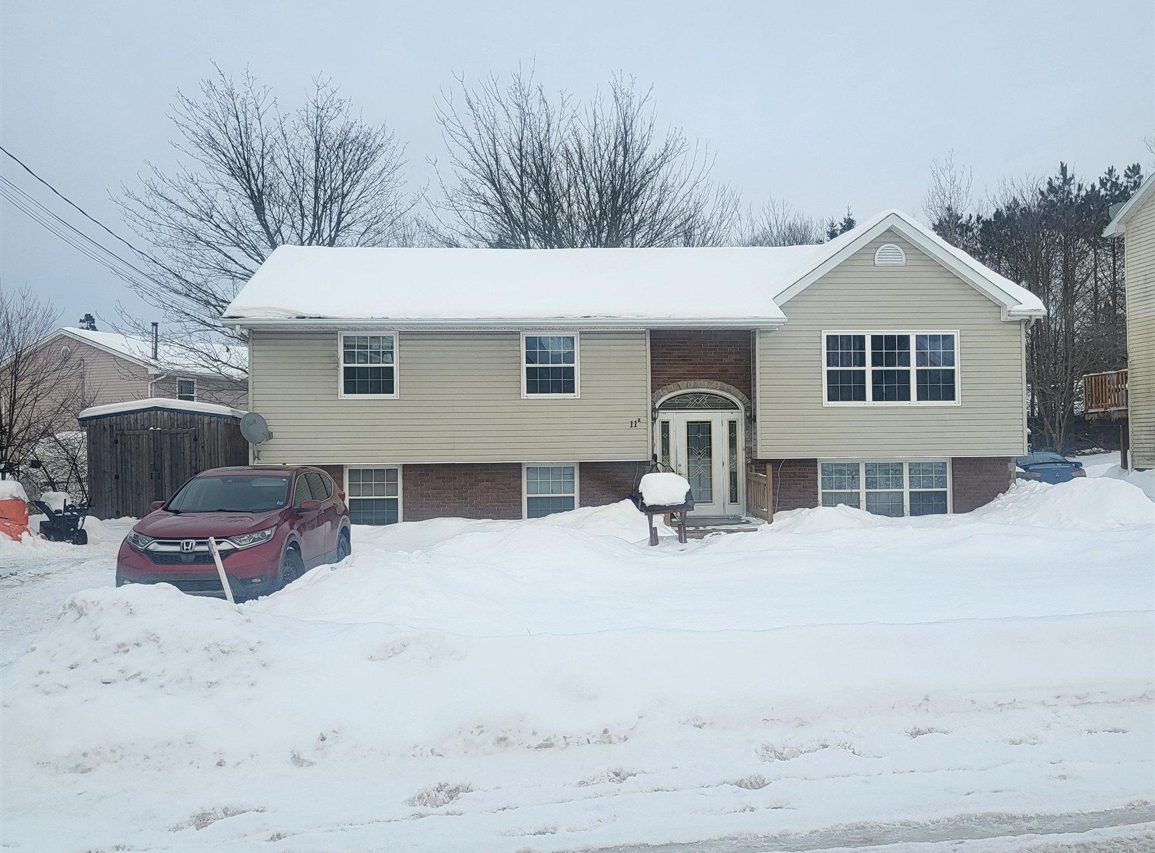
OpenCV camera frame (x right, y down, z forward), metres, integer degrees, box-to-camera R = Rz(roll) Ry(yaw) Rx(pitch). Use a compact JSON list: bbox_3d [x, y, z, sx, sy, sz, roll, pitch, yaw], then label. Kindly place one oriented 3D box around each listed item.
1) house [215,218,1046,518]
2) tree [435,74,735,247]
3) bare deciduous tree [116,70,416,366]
[{"bbox_3d":[0.952,-0.905,26.193,15.330,6.050,9.700,-1,-1,-4],"label":"house"},{"bbox_3d":[0.286,-4.315,36.324,9.720,13.510,9.230,-1,-1,-4],"label":"tree"},{"bbox_3d":[-9.068,-3.950,33.833,8.740,12.860,8.470,-1,-1,-4],"label":"bare deciduous tree"}]

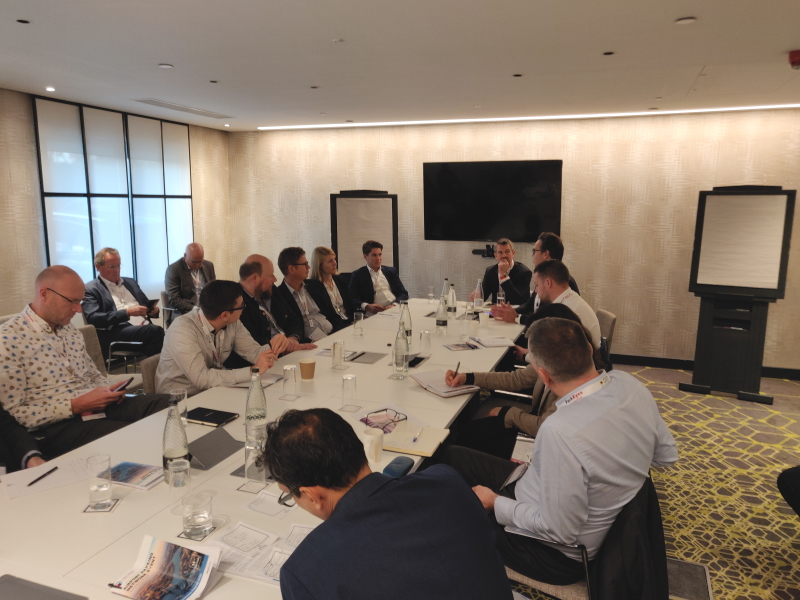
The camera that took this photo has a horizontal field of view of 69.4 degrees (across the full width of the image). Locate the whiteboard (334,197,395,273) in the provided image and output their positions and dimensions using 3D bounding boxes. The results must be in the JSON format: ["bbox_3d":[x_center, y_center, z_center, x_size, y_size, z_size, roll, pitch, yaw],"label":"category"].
[{"bbox_3d":[-0.352,-0.637,5.746,0.610,0.770,0.040,4,10,20],"label":"whiteboard"}]

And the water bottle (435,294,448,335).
[{"bbox_3d":[0.294,0.098,4.006,0.080,0.268,0.080,4,10,21],"label":"water bottle"}]

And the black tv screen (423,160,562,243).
[{"bbox_3d":[0.967,-1.049,6.190,1.481,0.840,0.070,4,10,21],"label":"black tv screen"}]

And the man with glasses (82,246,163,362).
[{"bbox_3d":[-2.008,0.238,4.302,0.770,1.270,0.570,5,10,25],"label":"man with glasses"}]

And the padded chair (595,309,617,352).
[{"bbox_3d":[1.297,0.501,4.428,0.580,0.830,0.560,1,9,3],"label":"padded chair"}]

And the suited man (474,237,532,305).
[{"bbox_3d":[1.002,0.009,5.721,0.580,1.250,0.680,5,10,27],"label":"suited man"}]

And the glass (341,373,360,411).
[{"bbox_3d":[-0.218,0.405,2.515,0.064,0.144,0.064,4,10,21],"label":"glass"}]

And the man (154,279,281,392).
[{"bbox_3d":[-1.002,0.482,3.235,0.750,1.180,0.580,6,11,29],"label":"man"}]

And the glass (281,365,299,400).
[{"bbox_3d":[-0.527,0.392,2.755,0.071,0.154,0.071,0,9,0],"label":"glass"}]

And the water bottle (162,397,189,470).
[{"bbox_3d":[-0.750,0.474,1.927,0.083,0.290,0.083,0,9,0],"label":"water bottle"}]

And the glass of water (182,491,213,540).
[{"bbox_3d":[-0.576,0.616,1.641,0.081,0.106,0.081,0,9,0],"label":"glass of water"}]

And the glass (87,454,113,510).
[{"bbox_3d":[-0.915,0.554,1.752,0.071,0.158,0.071,4,10,20],"label":"glass"}]

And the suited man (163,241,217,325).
[{"bbox_3d":[-1.961,0.087,5.633,0.820,1.270,0.570,8,12,40],"label":"suited man"}]

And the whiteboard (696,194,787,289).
[{"bbox_3d":[2.974,-0.512,5.037,0.605,0.785,0.030,6,4,31],"label":"whiteboard"}]

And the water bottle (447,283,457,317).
[{"bbox_3d":[0.429,0.013,4.694,0.080,0.280,0.080,4,10,20],"label":"water bottle"}]

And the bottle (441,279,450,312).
[{"bbox_3d":[0.408,-0.040,5.147,0.081,0.286,0.081,0,9,0],"label":"bottle"}]

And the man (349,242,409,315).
[{"bbox_3d":[-0.178,0.155,5.181,0.580,1.310,0.820,-7,12,-37],"label":"man"}]

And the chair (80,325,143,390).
[{"bbox_3d":[-1.914,0.614,3.596,0.580,0.820,0.560,4,10,21],"label":"chair"}]

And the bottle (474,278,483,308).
[{"bbox_3d":[0.714,-0.046,5.226,0.081,0.278,0.081,0,9,0],"label":"bottle"}]

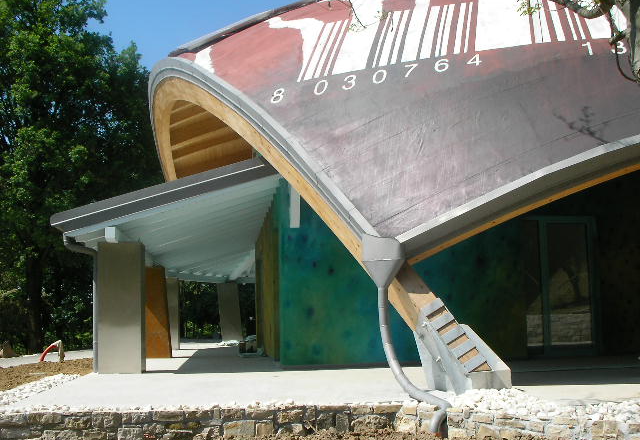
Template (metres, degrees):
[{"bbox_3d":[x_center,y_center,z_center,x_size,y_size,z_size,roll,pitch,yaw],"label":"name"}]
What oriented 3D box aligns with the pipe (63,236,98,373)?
[{"bbox_3d":[-4.250,1.492,12.866,0.580,2.400,0.250,0,-7,-8],"label":"pipe"}]

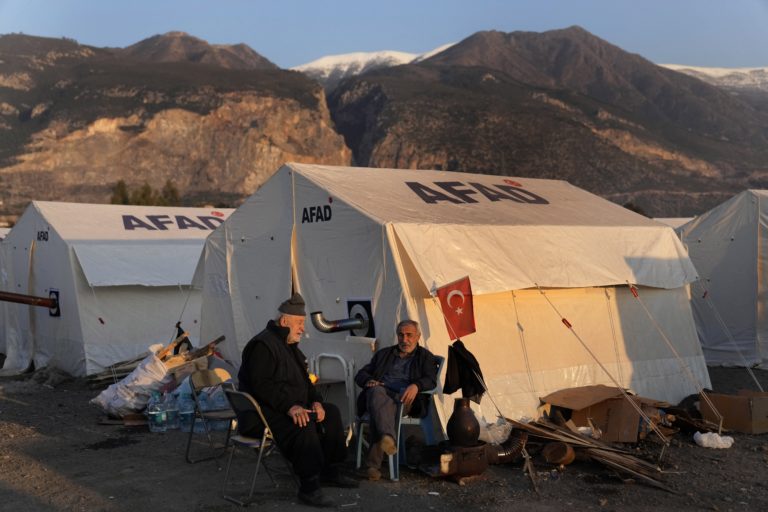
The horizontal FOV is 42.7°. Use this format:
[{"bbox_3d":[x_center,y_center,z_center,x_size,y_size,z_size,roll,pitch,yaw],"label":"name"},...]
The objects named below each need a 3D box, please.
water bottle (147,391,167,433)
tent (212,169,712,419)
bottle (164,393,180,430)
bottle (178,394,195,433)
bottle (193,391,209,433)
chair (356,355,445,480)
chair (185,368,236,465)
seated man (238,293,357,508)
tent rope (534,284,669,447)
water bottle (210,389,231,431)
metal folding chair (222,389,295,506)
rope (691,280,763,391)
[{"bbox_3d":[-1.962,1.362,8.515,0.158,0.330,0.158,0,1,0],"label":"water bottle"},{"bbox_3d":[0.682,0.281,11.126,4.150,2.433,4.300,0,1,-38],"label":"tent"},{"bbox_3d":[-1.867,1.360,8.675,0.158,0.330,0.158,0,1,0],"label":"bottle"},{"bbox_3d":[-1.702,1.362,8.515,0.158,0.330,0.158,0,1,0],"label":"bottle"},{"bbox_3d":[-1.584,1.362,8.486,0.158,0.330,0.158,0,1,0],"label":"bottle"},{"bbox_3d":[0.130,1.205,7.450,0.550,0.850,0.560,1,1,41],"label":"chair"},{"bbox_3d":[-1.340,1.260,7.920,0.440,0.750,0.490,-1,1,-41],"label":"chair"},{"bbox_3d":[-0.555,0.895,6.340,0.740,1.310,0.580,0,1,-7],"label":"seated man"},{"bbox_3d":[1.900,0.915,8.800,0.080,1.270,1.750,0,1,-27],"label":"tent rope"},{"bbox_3d":[-1.433,1.361,8.616,0.158,0.330,0.158,0,1,0],"label":"water bottle"},{"bbox_3d":[-0.840,1.265,6.680,0.490,0.770,0.440,-1,1,-35],"label":"metal folding chair"},{"bbox_3d":[3.830,0.890,10.800,0.080,1.260,1.600,0,1,-18],"label":"rope"}]

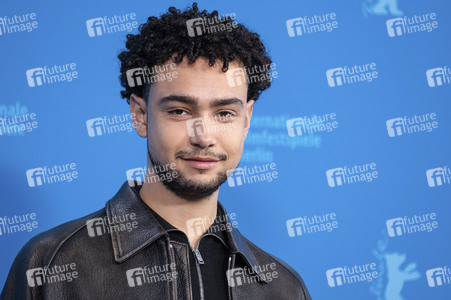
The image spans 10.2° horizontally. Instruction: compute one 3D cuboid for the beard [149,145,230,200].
[{"bbox_3d":[-0.049,0.032,3.460,0.112,0.071,0.080,2,2,-11],"label":"beard"}]

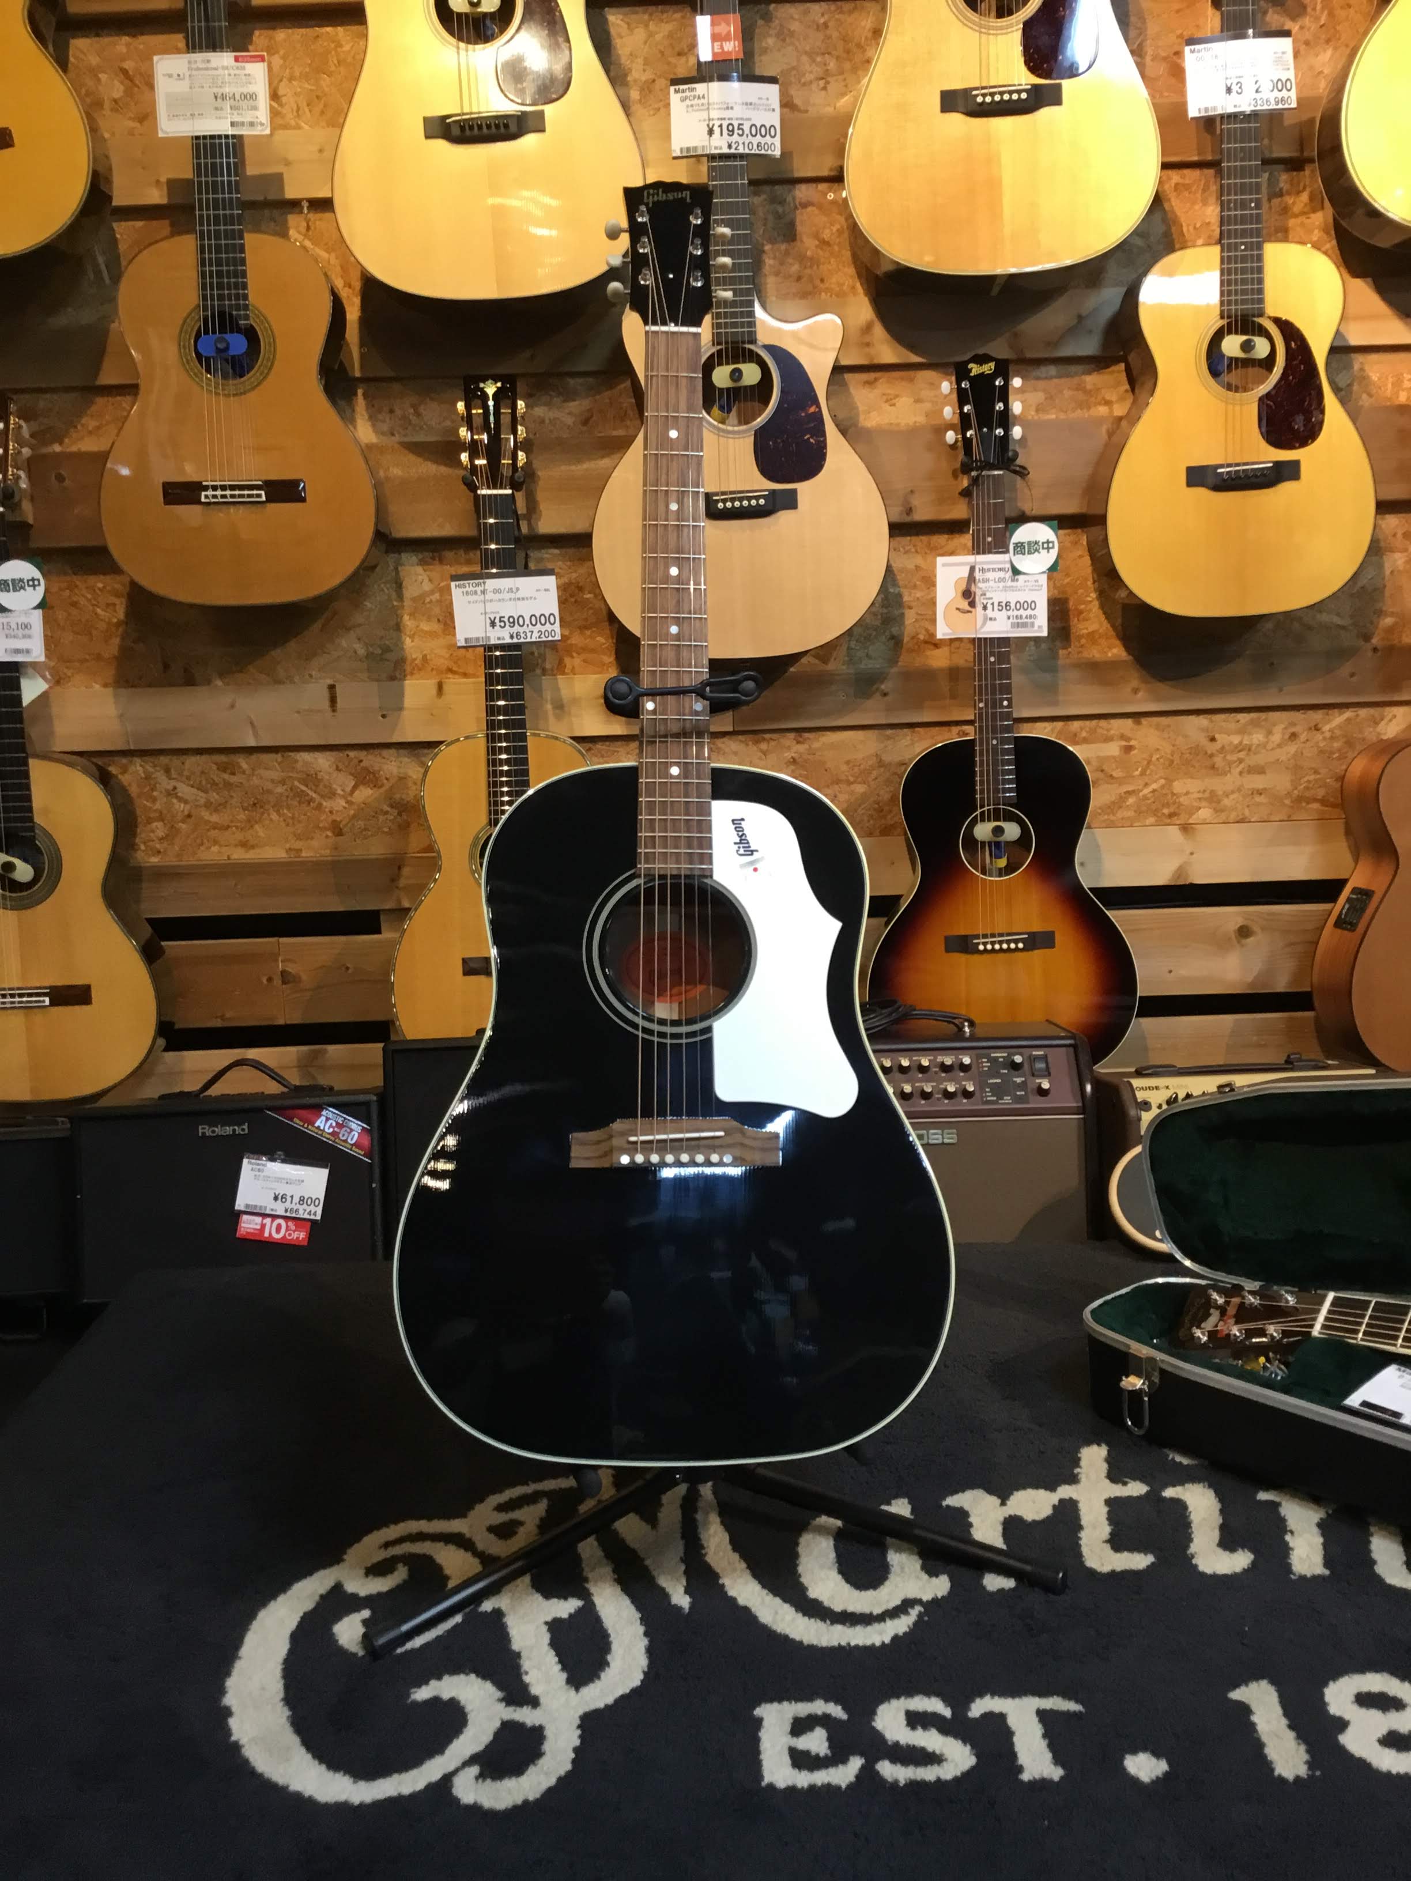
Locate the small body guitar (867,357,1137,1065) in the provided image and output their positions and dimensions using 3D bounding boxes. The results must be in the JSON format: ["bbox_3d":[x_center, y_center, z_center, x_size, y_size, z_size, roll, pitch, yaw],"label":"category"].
[{"bbox_3d":[0.398,-0.298,2.361,0.377,0.998,0.125,-3,9,1],"label":"small body guitar"}]

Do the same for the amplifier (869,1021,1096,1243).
[{"bbox_3d":[0.272,0.282,2.135,0.389,0.318,0.275,-2,3,3],"label":"amplifier"}]

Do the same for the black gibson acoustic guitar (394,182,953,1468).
[{"bbox_3d":[-0.022,-0.123,1.329,0.410,1.020,0.135,0,-9,0],"label":"black gibson acoustic guitar"}]

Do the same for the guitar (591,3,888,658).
[{"bbox_3d":[0.033,-0.881,2.198,0.392,1.018,0.130,-3,8,0],"label":"guitar"}]

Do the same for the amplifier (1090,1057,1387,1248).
[{"bbox_3d":[0.658,0.315,2.045,0.362,0.295,0.255,-2,6,0],"label":"amplifier"}]

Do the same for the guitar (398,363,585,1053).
[{"bbox_3d":[-0.272,-0.281,2.356,0.360,0.970,0.122,-2,10,0],"label":"guitar"}]

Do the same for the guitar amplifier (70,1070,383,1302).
[{"bbox_3d":[-0.594,0.327,2.232,0.379,0.262,0.270,-2,-1,-3],"label":"guitar amplifier"}]

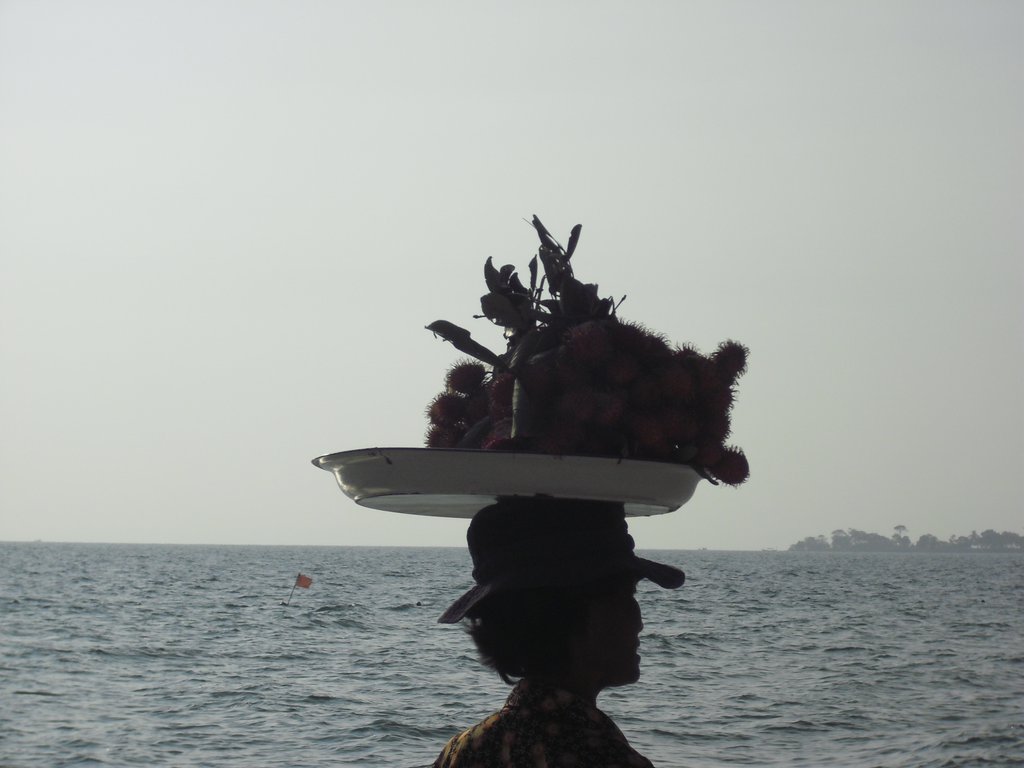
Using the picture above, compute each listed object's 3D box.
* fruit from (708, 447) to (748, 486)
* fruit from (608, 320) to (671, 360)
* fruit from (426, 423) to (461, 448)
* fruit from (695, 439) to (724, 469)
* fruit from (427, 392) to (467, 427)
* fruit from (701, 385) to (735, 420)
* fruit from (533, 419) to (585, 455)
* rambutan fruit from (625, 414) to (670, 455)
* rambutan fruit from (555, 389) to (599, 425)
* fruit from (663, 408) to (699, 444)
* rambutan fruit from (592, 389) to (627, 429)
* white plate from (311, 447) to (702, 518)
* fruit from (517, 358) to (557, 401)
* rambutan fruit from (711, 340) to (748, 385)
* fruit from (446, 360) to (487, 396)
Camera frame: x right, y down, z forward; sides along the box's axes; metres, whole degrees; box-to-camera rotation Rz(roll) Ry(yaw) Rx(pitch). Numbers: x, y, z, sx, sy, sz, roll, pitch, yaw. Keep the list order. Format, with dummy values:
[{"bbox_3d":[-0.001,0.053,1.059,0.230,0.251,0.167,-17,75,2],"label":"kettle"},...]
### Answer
[{"bbox_3d":[0.263,0.100,4.060,0.049,0.049,0.049,1,-3,0],"label":"fruit"},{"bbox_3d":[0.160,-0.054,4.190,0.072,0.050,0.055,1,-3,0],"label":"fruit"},{"bbox_3d":[-0.085,0.069,4.220,0.045,0.042,0.044,1,-3,0],"label":"fruit"},{"bbox_3d":[0.239,0.084,4.050,0.042,0.041,0.042,1,-3,0],"label":"fruit"},{"bbox_3d":[-0.081,0.031,4.110,0.049,0.045,0.047,1,-3,0],"label":"fruit"},{"bbox_3d":[0.251,0.023,4.100,0.045,0.047,0.046,1,-3,0],"label":"fruit"},{"bbox_3d":[0.054,0.064,3.970,0.055,0.046,0.051,1,-3,0],"label":"fruit"},{"bbox_3d":[0.166,0.062,4.090,0.051,0.054,0.053,1,-3,0],"label":"rambutan fruit"},{"bbox_3d":[0.080,0.028,4.090,0.051,0.044,0.048,1,-3,0],"label":"rambutan fruit"},{"bbox_3d":[0.208,0.052,4.120,0.044,0.044,0.044,1,-3,0],"label":"fruit"},{"bbox_3d":[0.117,0.030,4.000,0.044,0.047,0.045,1,-3,0],"label":"rambutan fruit"},{"bbox_3d":[0.002,0.130,4.147,0.500,0.053,0.475,2,-6,0],"label":"white plate"},{"bbox_3d":[0.029,-0.005,4.030,0.048,0.051,0.049,1,-3,0],"label":"fruit"},{"bbox_3d":[0.268,-0.026,4.120,0.047,0.054,0.051,1,-3,0],"label":"rambutan fruit"},{"bbox_3d":[-0.057,-0.007,4.220,0.051,0.045,0.048,1,-3,0],"label":"fruit"}]

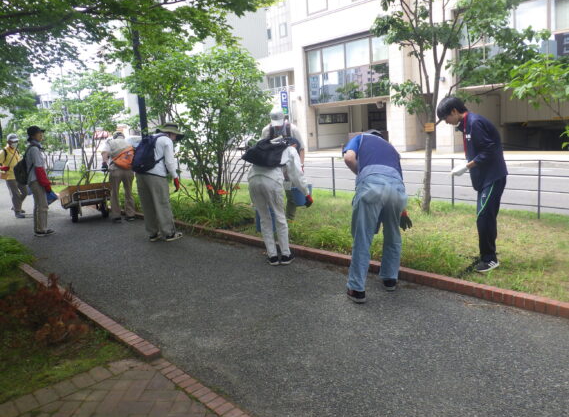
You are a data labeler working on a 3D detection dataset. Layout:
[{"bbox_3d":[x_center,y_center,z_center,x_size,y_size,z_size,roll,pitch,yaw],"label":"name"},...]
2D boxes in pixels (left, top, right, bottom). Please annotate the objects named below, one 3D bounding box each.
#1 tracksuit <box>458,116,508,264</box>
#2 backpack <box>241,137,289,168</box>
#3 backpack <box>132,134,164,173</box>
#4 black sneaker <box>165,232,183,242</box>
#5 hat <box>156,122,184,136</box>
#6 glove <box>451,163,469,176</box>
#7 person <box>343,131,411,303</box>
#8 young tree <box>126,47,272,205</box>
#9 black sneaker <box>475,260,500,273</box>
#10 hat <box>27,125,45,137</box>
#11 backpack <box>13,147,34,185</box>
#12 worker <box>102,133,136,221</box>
[{"bbox_3d":[1.855,-0.186,4.280,0.400,1.370,0.460,-3,10,5],"label":"tracksuit"},{"bbox_3d":[-0.211,-0.617,5.120,0.380,0.200,0.420,3,43,32],"label":"backpack"},{"bbox_3d":[-1.883,-0.738,6.350,0.220,0.480,0.310,17,-5,-40],"label":"backpack"},{"bbox_3d":[-1.547,0.388,6.431,0.275,0.100,0.100,-9,12,-29],"label":"black sneaker"},{"bbox_3d":[-1.597,-1.114,6.450,0.380,0.140,0.340,5,6,-26],"label":"hat"},{"bbox_3d":[1.578,-0.350,4.150,0.175,0.085,0.100,-31,8,7],"label":"glove"},{"bbox_3d":[0.788,0.024,4.070,0.600,1.370,0.820,-2,10,10],"label":"person"},{"bbox_3d":[-1.421,-1.492,8.259,2.400,2.800,2.200,-5,10,-9],"label":"young tree"},{"bbox_3d":[1.838,0.502,4.143,0.280,0.110,0.105,-7,11,-16],"label":"black sneaker"},{"bbox_3d":[-3.808,-1.174,7.048,0.260,0.150,0.220,-9,12,-29],"label":"hat"},{"bbox_3d":[-4.083,-0.649,7.200,0.220,0.500,0.310,12,6,-14],"label":"backpack"},{"bbox_3d":[-2.859,-0.542,8.050,0.600,1.560,0.500,-5,10,-5],"label":"worker"}]

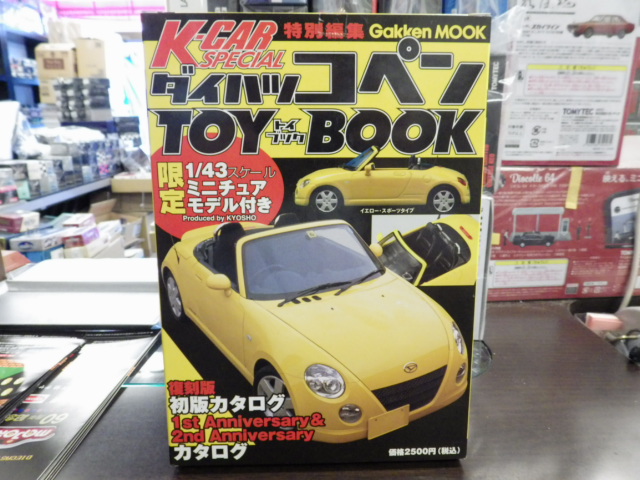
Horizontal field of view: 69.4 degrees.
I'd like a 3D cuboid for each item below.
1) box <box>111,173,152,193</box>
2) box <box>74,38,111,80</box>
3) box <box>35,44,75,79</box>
[{"bbox_3d":[-1.300,-0.423,3.445,0.370,0.100,0.320,0,12,0],"label":"box"},{"bbox_3d":[-1.732,-1.380,3.563,0.215,0.285,0.250,-3,13,-14],"label":"box"},{"bbox_3d":[-1.966,-1.349,3.561,0.270,0.255,0.270,-1,13,-3],"label":"box"}]

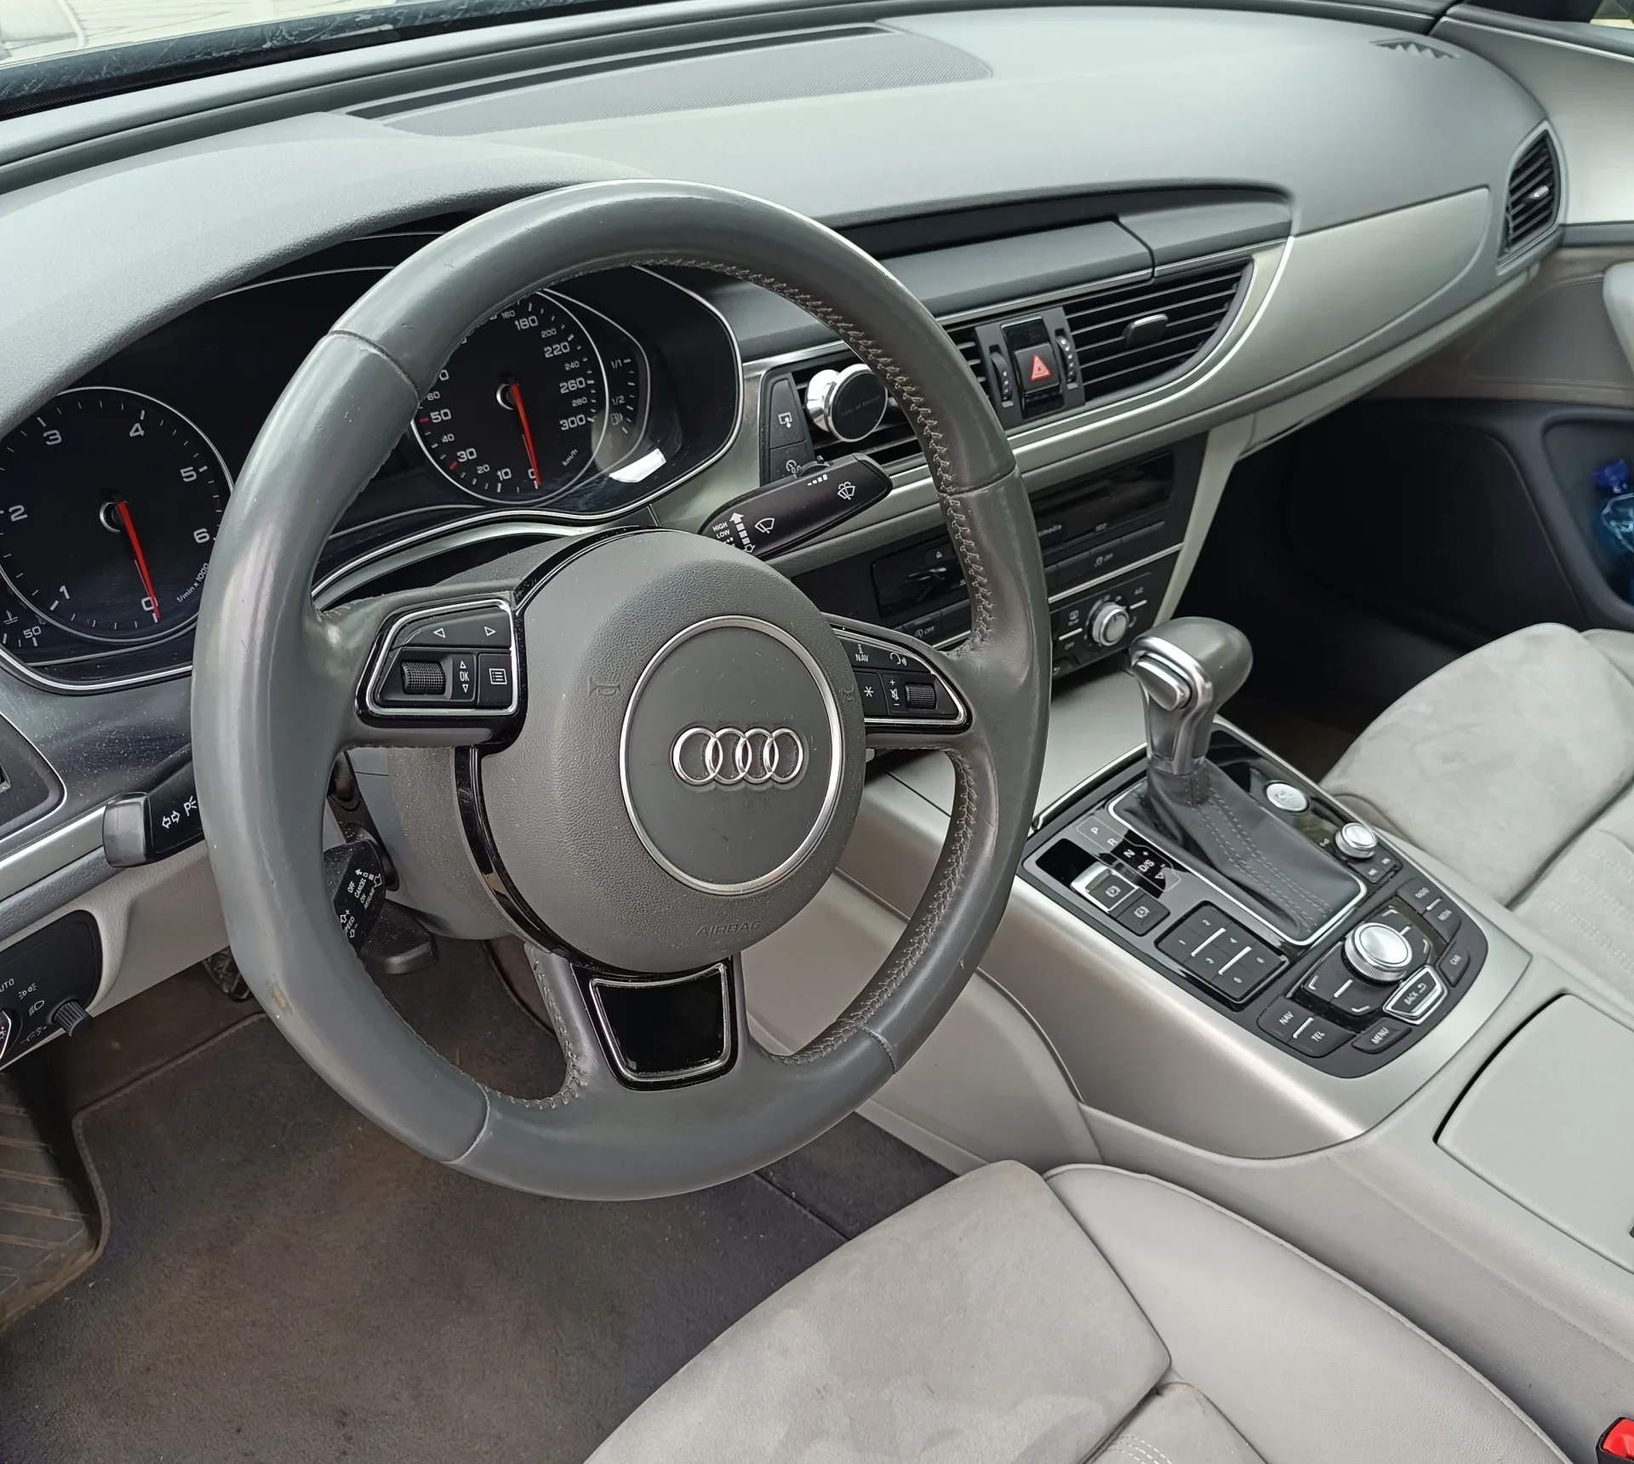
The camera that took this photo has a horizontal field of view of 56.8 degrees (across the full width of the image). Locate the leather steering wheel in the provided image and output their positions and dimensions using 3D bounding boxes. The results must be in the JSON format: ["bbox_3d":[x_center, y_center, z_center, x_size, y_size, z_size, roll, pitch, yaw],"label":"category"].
[{"bbox_3d":[-0.059,-0.014,0.589,0.375,0.375,0.100,1,4,-41],"label":"leather steering wheel"}]

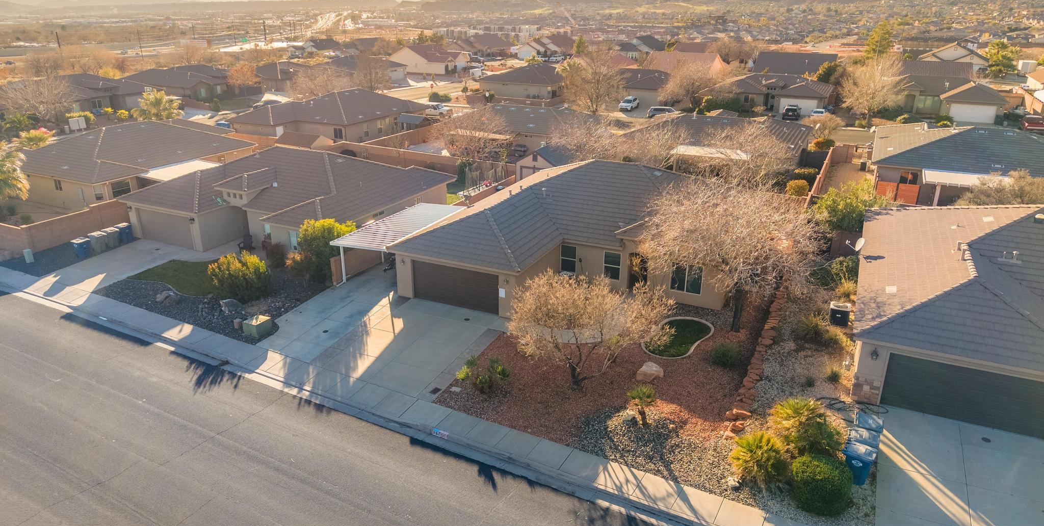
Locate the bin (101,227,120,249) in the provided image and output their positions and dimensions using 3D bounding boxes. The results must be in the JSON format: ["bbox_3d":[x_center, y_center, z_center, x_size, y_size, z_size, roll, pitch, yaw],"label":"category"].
[{"bbox_3d":[-25.702,-1.556,45.511,0.900,1.160,0.750,10,22,24],"label":"bin"}]

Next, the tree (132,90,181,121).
[{"bbox_3d":[-43.832,-17.486,87.383,5.900,6.800,5.900,0,20,0],"label":"tree"}]

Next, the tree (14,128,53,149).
[{"bbox_3d":[-47.350,-10.847,70.651,4.500,4.600,4.500,0,20,0],"label":"tree"}]

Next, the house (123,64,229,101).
[{"bbox_3d":[-63.762,-35.286,140.136,17.500,5.400,16.000,9,22,23],"label":"house"}]

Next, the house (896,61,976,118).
[{"bbox_3d":[54.410,-22.602,97.196,16.800,4.550,16.400,10,22,24],"label":"house"}]

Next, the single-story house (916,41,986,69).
[{"bbox_3d":[86.642,-41.739,146.147,12.400,6.000,14.500,10,22,24],"label":"single-story house"}]

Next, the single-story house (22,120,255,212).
[{"bbox_3d":[-36.297,-10.928,68.613,17.200,5.450,21.900,9,22,23],"label":"single-story house"}]

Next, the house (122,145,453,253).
[{"bbox_3d":[-15.103,-4.906,49.812,17.000,4.950,15.700,10,22,24],"label":"house"}]

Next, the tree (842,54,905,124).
[{"bbox_3d":[41.329,-20.429,85.157,7.800,8.050,7.600,0,20,0],"label":"tree"}]

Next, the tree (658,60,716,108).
[{"bbox_3d":[23.540,-25.525,103.636,8.186,6.702,8.186,0,21,0],"label":"tree"}]

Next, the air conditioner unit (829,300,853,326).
[{"bbox_3d":[15.519,2.487,35.293,0.840,0.880,0.850,10,22,24],"label":"air conditioner unit"}]

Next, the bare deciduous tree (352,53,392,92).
[{"bbox_3d":[-27.716,-34.963,133.308,7.200,7.100,7.200,0,20,0],"label":"bare deciduous tree"}]

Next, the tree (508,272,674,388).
[{"bbox_3d":[2.712,2.899,28.611,6.550,4.612,6.550,0,21,0],"label":"tree"}]

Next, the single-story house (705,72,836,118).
[{"bbox_3d":[36.646,-25.228,106.187,16.100,4.650,15.300,10,22,24],"label":"single-story house"}]

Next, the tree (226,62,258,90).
[{"bbox_3d":[-44.910,-28.937,115.395,5.200,5.900,5.200,10,22,24],"label":"tree"}]

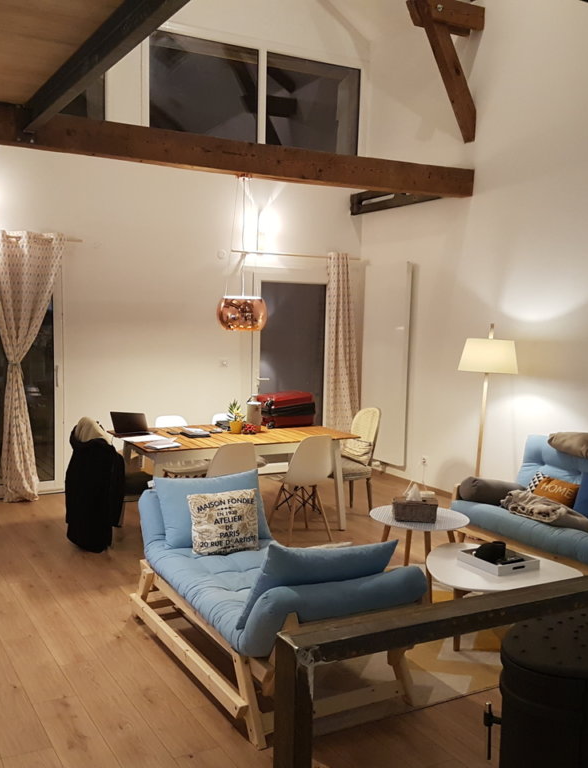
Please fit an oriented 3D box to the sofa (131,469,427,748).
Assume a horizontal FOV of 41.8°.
[{"bbox_3d":[-0.172,1.036,3.957,0.844,0.784,1.849,-2,7,-28],"label":"sofa"}]

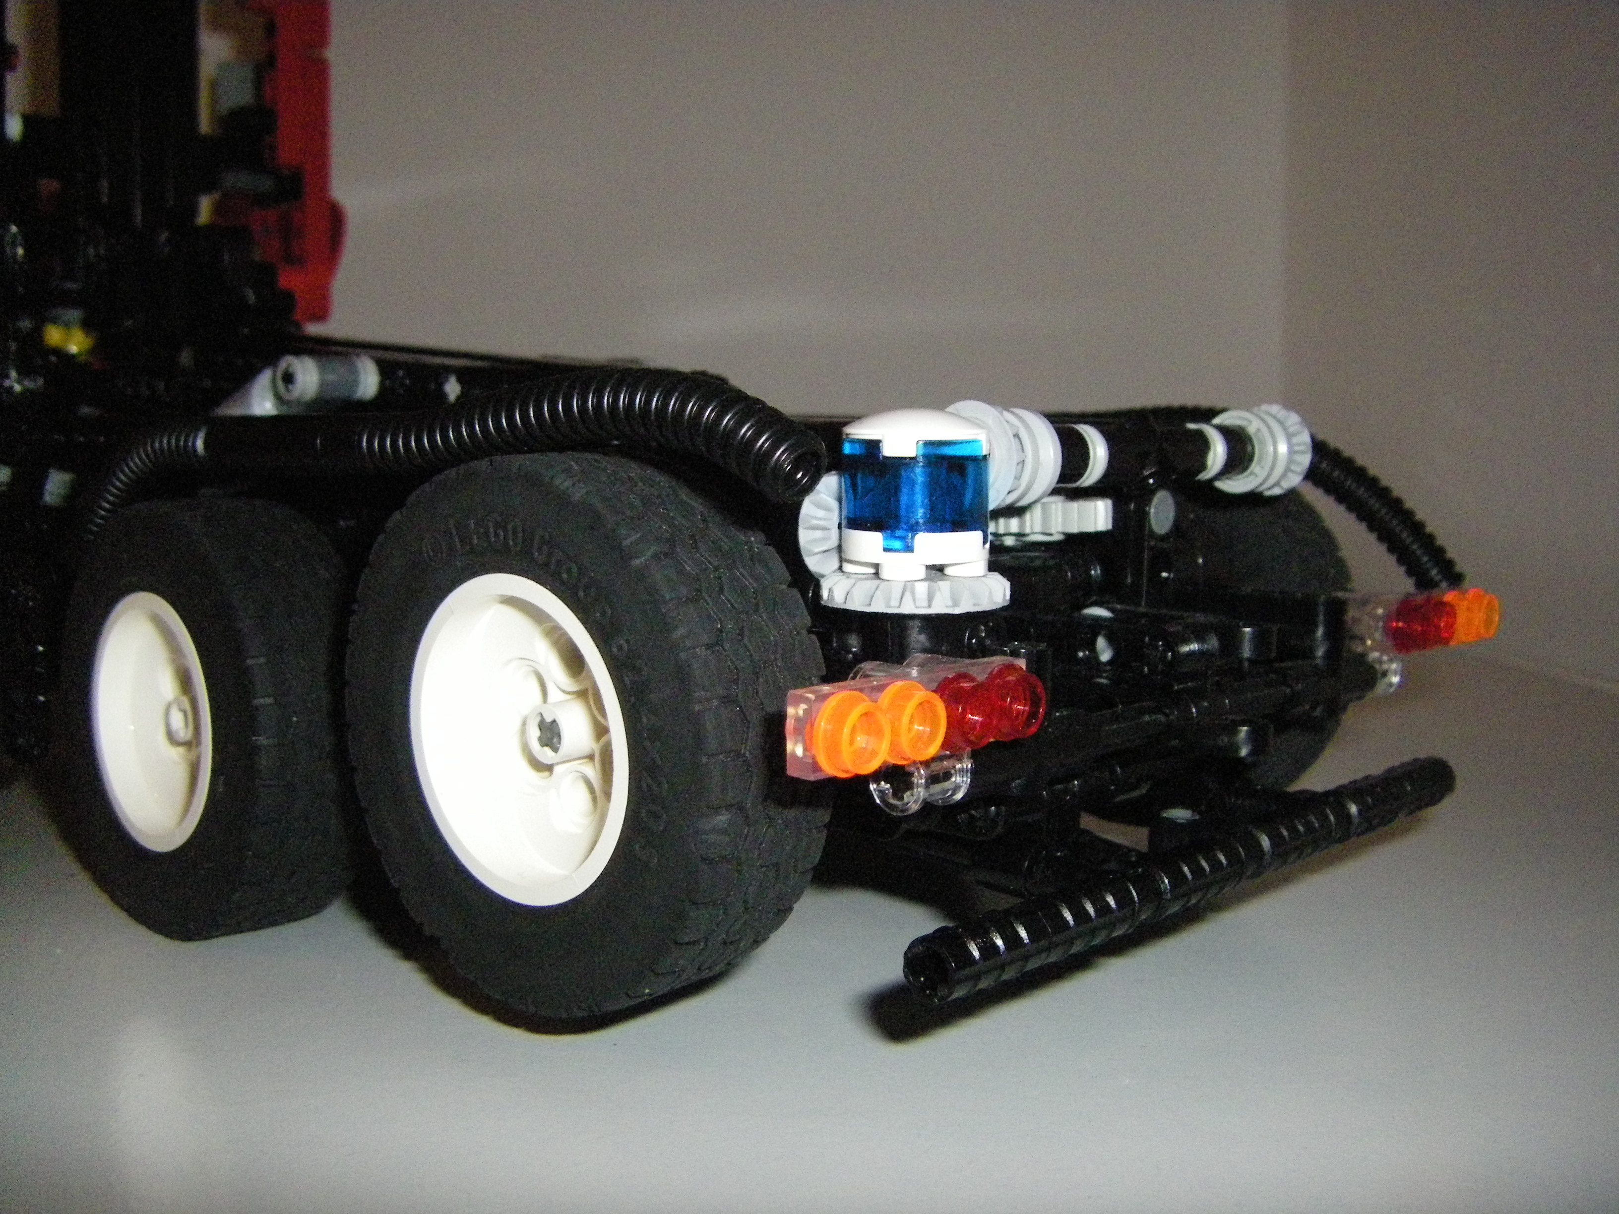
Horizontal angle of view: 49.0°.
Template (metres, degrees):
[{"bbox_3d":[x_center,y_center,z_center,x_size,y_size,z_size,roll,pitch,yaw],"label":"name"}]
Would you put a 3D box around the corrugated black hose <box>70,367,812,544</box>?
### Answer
[{"bbox_3d":[-0.056,-0.016,0.223,0.164,0.027,0.011,5,7,45],"label":"corrugated black hose"}]

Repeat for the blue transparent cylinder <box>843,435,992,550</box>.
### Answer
[{"bbox_3d":[0.012,-0.013,0.194,0.016,0.012,0.016,0,5,0],"label":"blue transparent cylinder"}]

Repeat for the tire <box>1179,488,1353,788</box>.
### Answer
[{"bbox_3d":[0.058,0.005,0.295,0.064,0.064,0.028,5,7,43],"label":"tire"}]

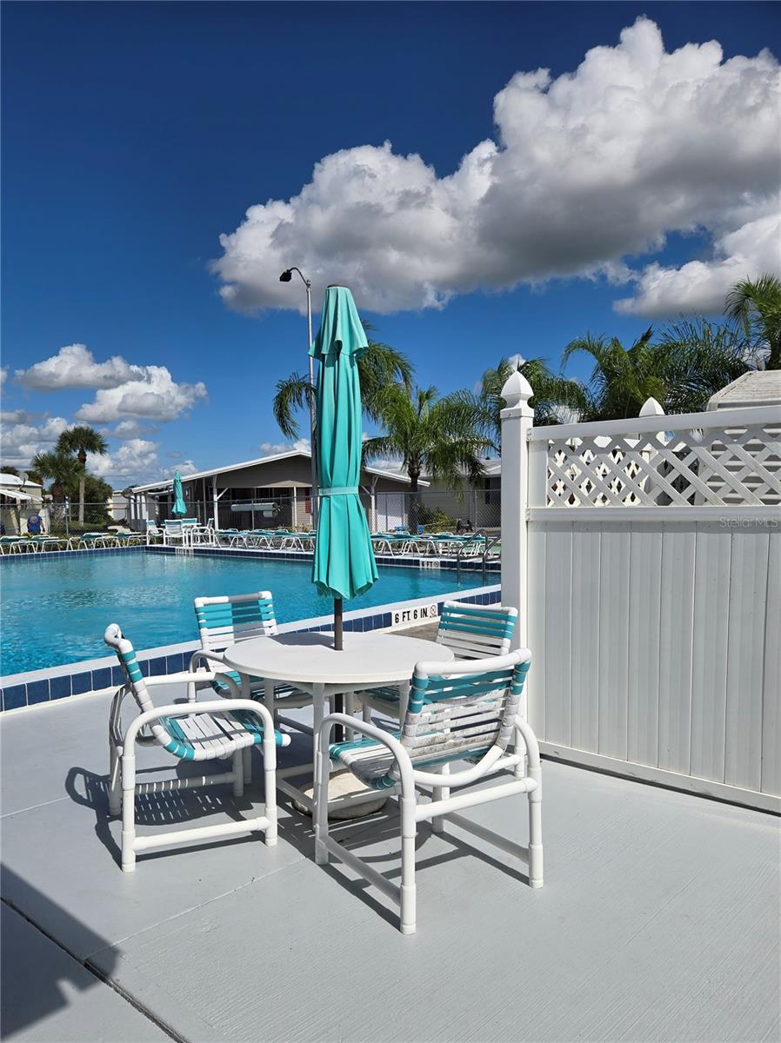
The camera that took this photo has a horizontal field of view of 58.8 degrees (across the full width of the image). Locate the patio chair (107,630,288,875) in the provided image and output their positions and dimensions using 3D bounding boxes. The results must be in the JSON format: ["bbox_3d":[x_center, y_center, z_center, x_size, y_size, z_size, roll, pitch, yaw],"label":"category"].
[{"bbox_3d":[-0.882,0.933,3.125,0.680,0.900,0.620,-1,1,-24],"label":"patio chair"}]

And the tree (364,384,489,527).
[{"bbox_3d":[1.388,-2.443,28.000,4.900,6.100,4.900,-1,1,6],"label":"tree"}]

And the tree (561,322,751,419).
[{"bbox_3d":[8.244,-2.712,21.500,5.800,6.800,5.500,-1,1,6],"label":"tree"}]

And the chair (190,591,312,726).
[{"bbox_3d":[-0.730,0.841,3.850,0.590,0.870,0.670,-2,2,-32],"label":"chair"}]

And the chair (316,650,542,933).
[{"bbox_3d":[0.108,0.870,2.600,0.590,0.870,0.670,-2,2,-33],"label":"chair"}]

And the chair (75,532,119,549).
[{"bbox_3d":[-9.870,0.658,23.300,1.900,0.480,0.660,0,1,38],"label":"chair"}]

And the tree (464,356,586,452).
[{"bbox_3d":[4.911,-2.620,25.000,4.600,6.600,4.600,-1,1,6],"label":"tree"}]

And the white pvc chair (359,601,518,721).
[{"bbox_3d":[0.273,0.909,3.645,0.680,0.900,0.620,-2,1,-40],"label":"white pvc chair"}]

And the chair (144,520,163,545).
[{"bbox_3d":[-7.185,0.399,21.200,0.650,0.860,0.590,0,2,18],"label":"chair"}]

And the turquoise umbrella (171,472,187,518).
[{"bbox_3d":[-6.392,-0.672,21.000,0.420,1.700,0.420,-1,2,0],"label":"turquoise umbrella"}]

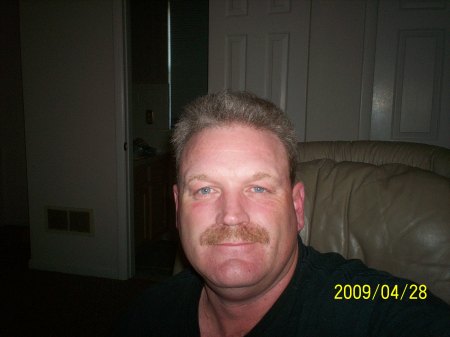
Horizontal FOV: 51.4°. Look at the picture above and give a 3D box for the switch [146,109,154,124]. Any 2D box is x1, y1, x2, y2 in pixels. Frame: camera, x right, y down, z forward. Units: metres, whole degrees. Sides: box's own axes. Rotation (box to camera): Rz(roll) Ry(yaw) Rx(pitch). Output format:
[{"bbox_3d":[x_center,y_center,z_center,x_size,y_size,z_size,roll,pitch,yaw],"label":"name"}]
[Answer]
[{"bbox_3d":[-0.640,-0.439,4.000,0.072,0.120,0.015,3,9,17],"label":"switch"}]

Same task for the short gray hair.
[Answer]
[{"bbox_3d":[0.014,-0.032,0.655,0.177,0.150,0.190,1,-3,4],"label":"short gray hair"}]

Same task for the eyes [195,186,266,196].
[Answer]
[{"bbox_3d":[0.007,0.028,0.572,0.088,0.013,0.020,1,-3,4],"label":"eyes"}]

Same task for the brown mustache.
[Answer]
[{"bbox_3d":[0.012,0.081,0.562,0.085,0.027,0.025,1,-3,4],"label":"brown mustache"}]

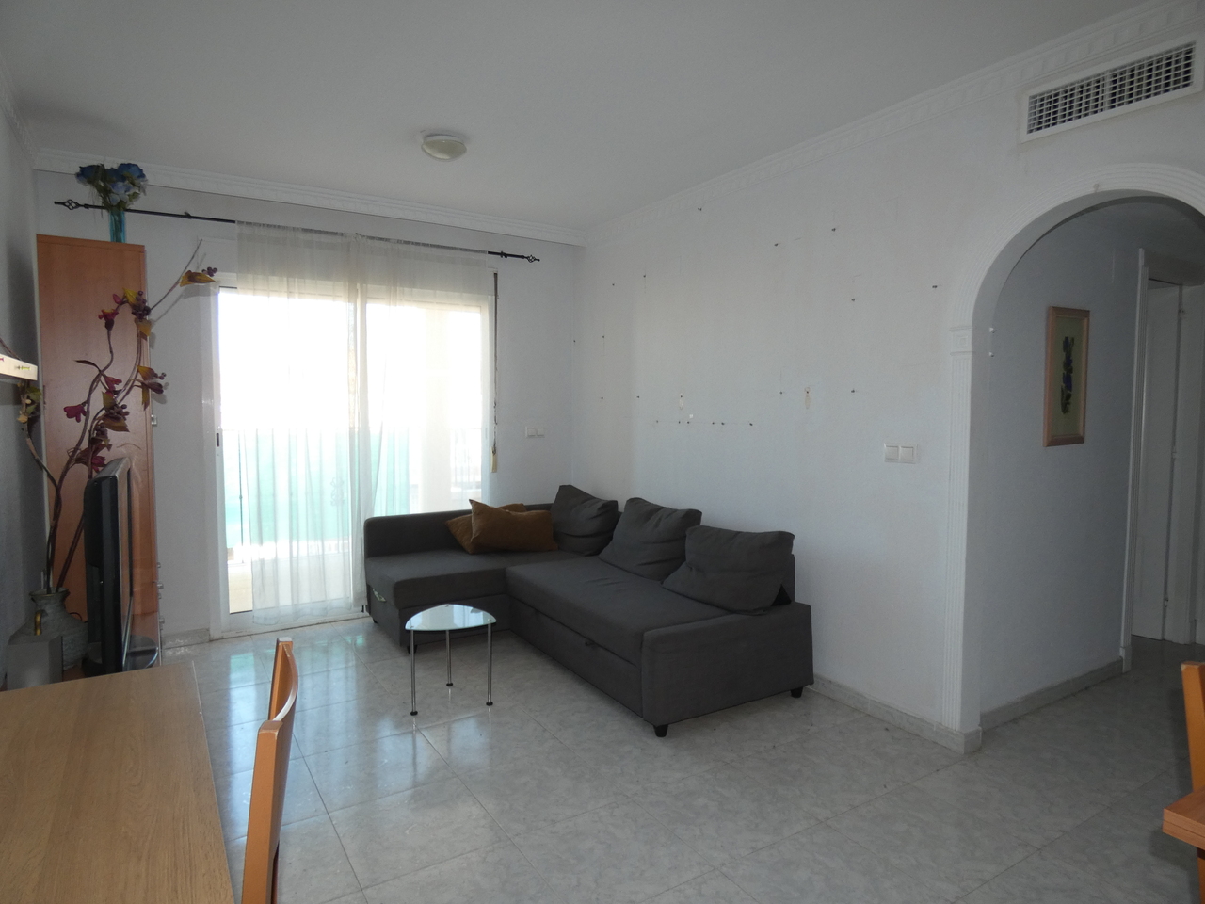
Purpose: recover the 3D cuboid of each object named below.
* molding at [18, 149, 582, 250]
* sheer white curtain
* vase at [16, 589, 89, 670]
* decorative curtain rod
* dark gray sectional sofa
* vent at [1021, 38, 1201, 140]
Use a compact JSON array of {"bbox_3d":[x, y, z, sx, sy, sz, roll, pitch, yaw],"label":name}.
[{"bbox_3d":[-1.411,-1.454,4.154,3.110,0.100,0.100,-2,4,-32],"label":"molding"},{"bbox_3d":[-1.416,-0.155,4.384,1.540,2.350,0.110,-2,4,-32],"label":"sheer white curtain"},{"bbox_3d":[-1.868,0.602,2.349,0.220,0.270,0.220,-2,4,-32],"label":"vase"},{"bbox_3d":[-1.585,-1.299,4.194,2.710,0.070,0.090,-2,4,-32],"label":"decorative curtain rod"},{"bbox_3d":[-0.250,0.732,3.840,1.520,0.770,2.320,-2,4,-32],"label":"dark gray sectional sofa"},{"bbox_3d":[1.622,-1.174,2.269,0.030,0.185,0.515,-2,4,-32],"label":"vent"}]

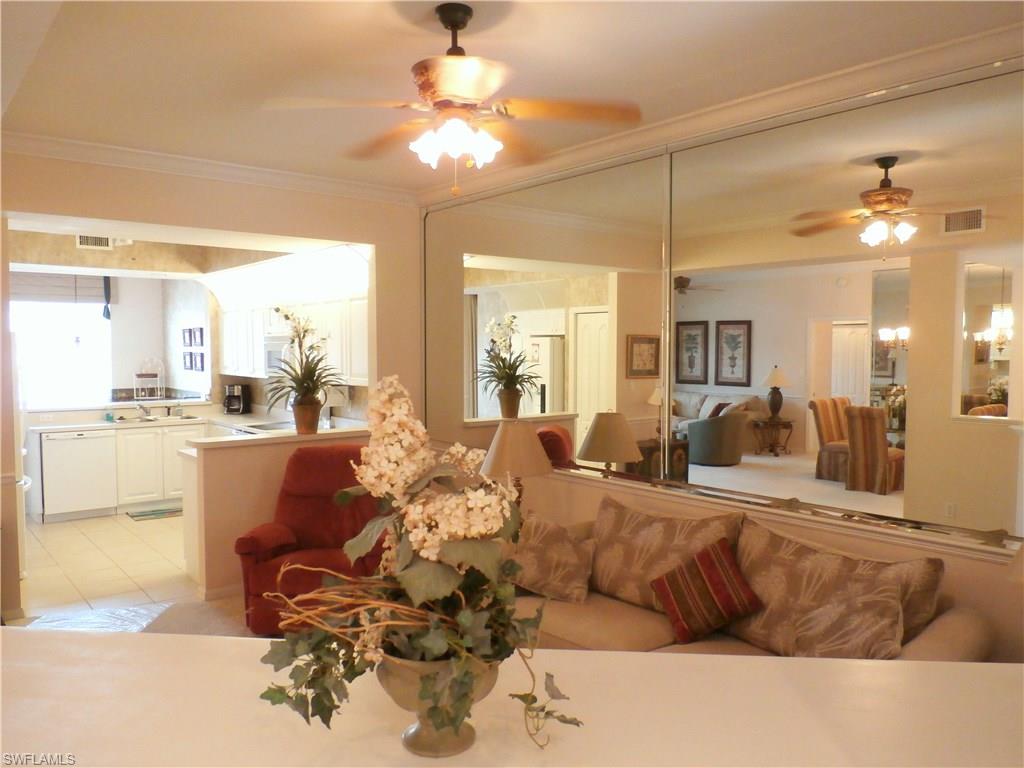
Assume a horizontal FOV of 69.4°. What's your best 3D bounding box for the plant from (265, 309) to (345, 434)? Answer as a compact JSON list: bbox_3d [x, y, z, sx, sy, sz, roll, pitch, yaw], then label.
[{"bbox_3d":[-1.503,-0.086,5.297,0.570,0.900,0.560,-2,4,-40],"label":"plant"}]

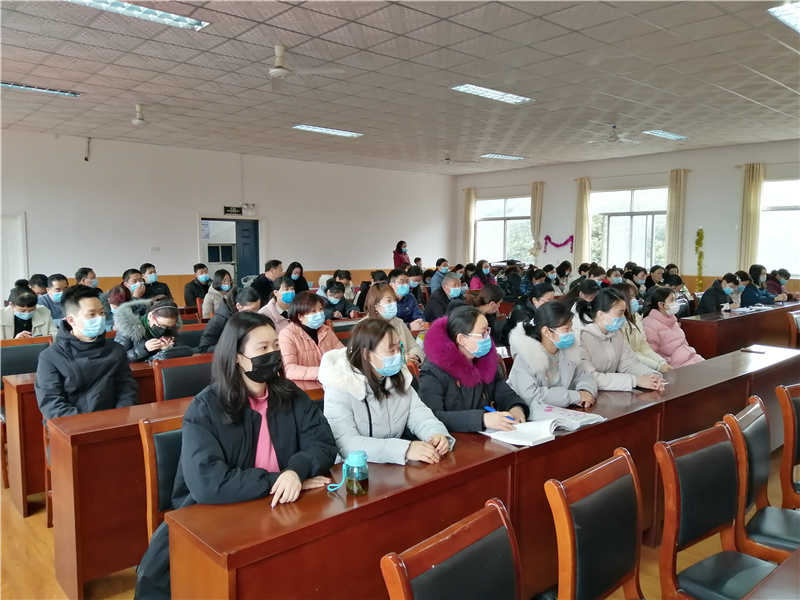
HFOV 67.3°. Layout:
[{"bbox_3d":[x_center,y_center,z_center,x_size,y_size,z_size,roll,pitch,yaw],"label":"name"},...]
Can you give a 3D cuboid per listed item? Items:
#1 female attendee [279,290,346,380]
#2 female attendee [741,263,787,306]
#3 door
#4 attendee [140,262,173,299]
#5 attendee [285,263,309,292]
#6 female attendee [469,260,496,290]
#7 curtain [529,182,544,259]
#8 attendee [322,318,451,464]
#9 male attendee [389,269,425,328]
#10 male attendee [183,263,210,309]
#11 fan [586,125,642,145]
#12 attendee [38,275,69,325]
[{"bbox_3d":[-0.500,0.579,3.787,0.520,1.255,0.750,-5,8,-44],"label":"female attendee"},{"bbox_3d":[5.120,0.137,8.507,0.740,1.250,0.520,6,8,43],"label":"female attendee"},{"bbox_3d":[-3.339,-0.734,13.137,0.600,1.987,0.060,-5,8,-41],"label":"door"},{"bbox_3d":[-2.984,0.192,7.329,0.520,1.280,0.750,-5,8,-41],"label":"attendee"},{"bbox_3d":[-1.420,0.154,8.326,0.460,1.280,0.620,-4,6,-37],"label":"attendee"},{"bbox_3d":[1.478,-0.051,10.570,0.480,1.290,0.650,-5,7,-42],"label":"female attendee"},{"bbox_3d":[3.336,-1.935,14.623,0.150,1.800,0.380,-5,8,-41],"label":"curtain"},{"bbox_3d":[-0.083,0.718,2.429,0.640,1.230,0.500,5,7,44],"label":"attendee"},{"bbox_3d":[0.033,0.353,6.044,0.740,1.280,0.520,6,8,43],"label":"male attendee"},{"bbox_3d":[-2.530,0.164,7.721,0.520,1.260,0.750,-5,8,-41],"label":"male attendee"},{"bbox_3d":[3.347,-2.577,9.392,1.120,0.330,1.120,-5,8,-41],"label":"fan"},{"bbox_3d":[-2.912,0.435,5.076,0.740,1.290,0.530,5,8,42],"label":"attendee"}]

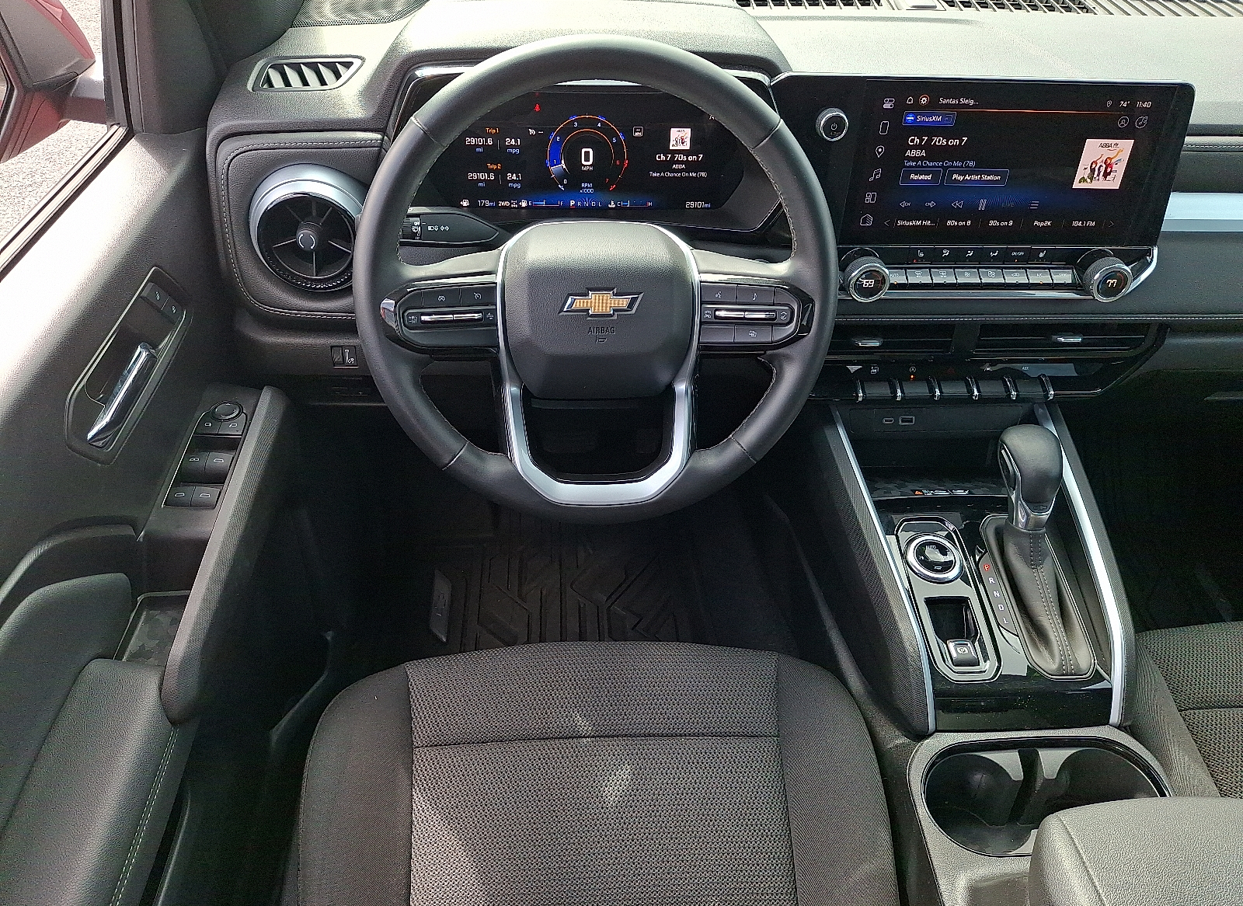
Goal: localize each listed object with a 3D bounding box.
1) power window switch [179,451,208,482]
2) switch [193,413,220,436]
[{"bbox_3d":[-0.395,0.012,0.830,0.021,0.012,0.030,-1,41,-5],"label":"power window switch"},{"bbox_3d":[-0.403,-0.028,0.876,0.024,0.010,0.027,-1,41,-5],"label":"switch"}]

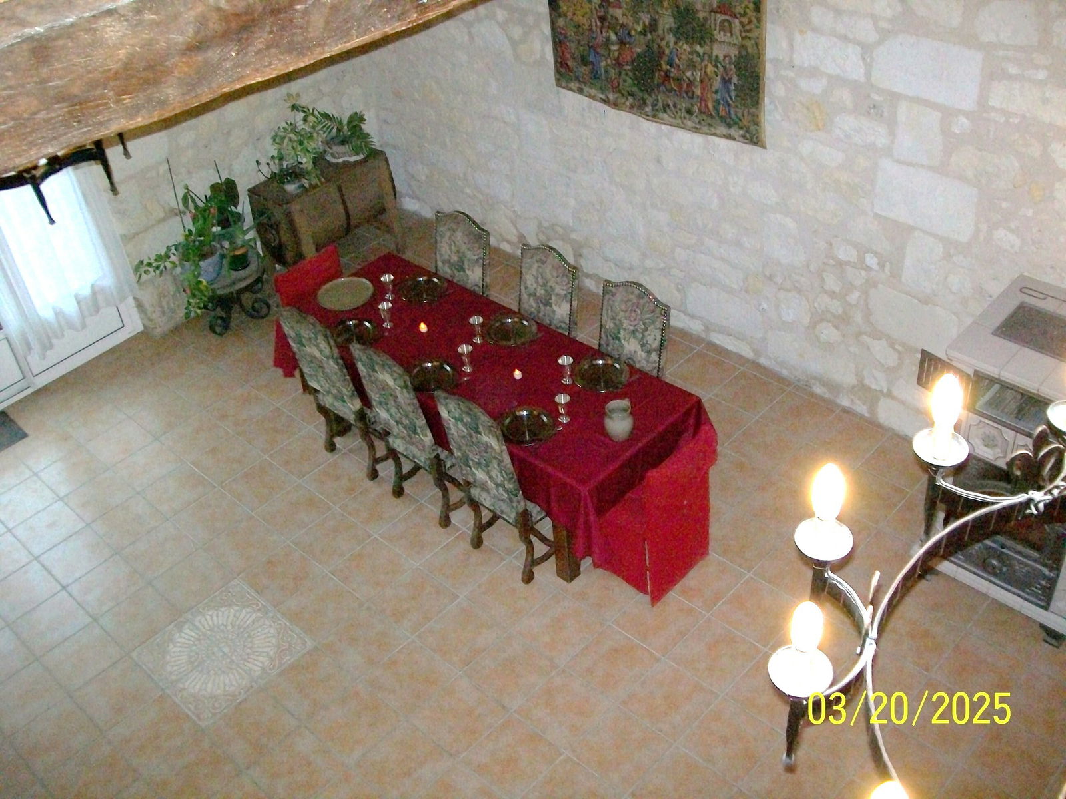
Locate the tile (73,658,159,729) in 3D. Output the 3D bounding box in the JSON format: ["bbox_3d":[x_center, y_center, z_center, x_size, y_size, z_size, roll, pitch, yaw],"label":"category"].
[{"bbox_3d":[-1.954,1.383,5.204,0.332,0.012,0.332,28,49,35],"label":"tile"}]

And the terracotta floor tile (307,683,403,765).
[{"bbox_3d":[-0.791,1.440,4.949,0.330,0.010,0.330,28,49,35],"label":"terracotta floor tile"}]

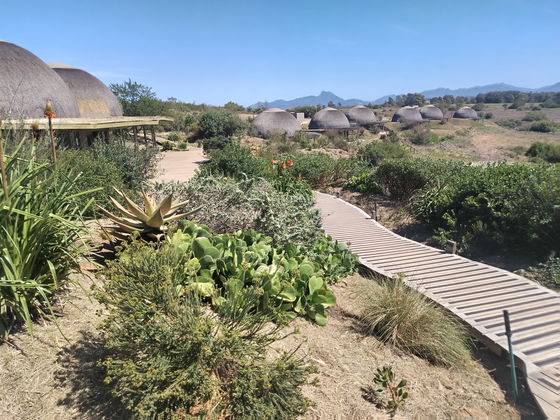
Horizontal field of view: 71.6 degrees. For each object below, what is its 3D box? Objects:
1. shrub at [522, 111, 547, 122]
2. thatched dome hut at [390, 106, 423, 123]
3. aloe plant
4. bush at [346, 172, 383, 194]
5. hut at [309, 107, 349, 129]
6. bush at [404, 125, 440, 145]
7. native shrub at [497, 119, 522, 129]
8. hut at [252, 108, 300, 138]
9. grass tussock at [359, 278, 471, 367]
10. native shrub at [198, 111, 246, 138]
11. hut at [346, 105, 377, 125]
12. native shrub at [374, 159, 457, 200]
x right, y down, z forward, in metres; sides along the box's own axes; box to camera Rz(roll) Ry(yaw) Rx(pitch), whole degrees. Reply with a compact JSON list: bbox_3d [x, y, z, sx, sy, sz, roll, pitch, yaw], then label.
[{"bbox_3d":[77.340,-28.414,118.000,7.200,3.500,6.200,10,18,31],"label":"shrub"},{"bbox_3d":[32.179,-24.102,98.000,7.700,4.100,7.700,9,18,31],"label":"thatched dome hut"},{"bbox_3d":[-1.748,0.047,5.200,1.320,0.580,1.200,-5,16,-19],"label":"aloe plant"},{"bbox_3d":[2.193,-0.722,10.200,1.000,0.600,0.900,3,16,12],"label":"bush"},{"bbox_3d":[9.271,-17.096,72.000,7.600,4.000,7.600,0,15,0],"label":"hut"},{"bbox_3d":[17.248,-9.139,47.000,4.300,2.300,3.800,5,16,19],"label":"bush"},{"bbox_3d":[56.149,-21.163,95.000,6.300,2.400,5.200,9,18,29],"label":"native shrub"},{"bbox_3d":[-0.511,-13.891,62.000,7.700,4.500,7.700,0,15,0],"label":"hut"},{"bbox_3d":[1.169,0.919,3.350,0.900,0.500,0.760,6,16,21],"label":"grass tussock"},{"bbox_3d":[-4.821,-6.964,32.000,4.100,2.300,3.700,-2,15,-8],"label":"native shrub"},{"bbox_3d":[19.310,-22.508,92.000,7.400,4.400,7.400,9,18,31],"label":"hut"},{"bbox_3d":[3.515,-0.785,10.000,2.100,1.000,1.700,5,16,19],"label":"native shrub"}]

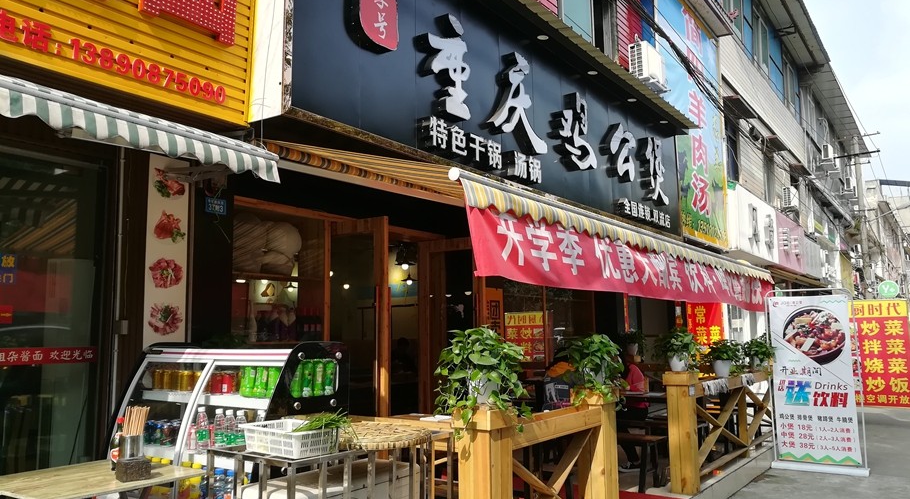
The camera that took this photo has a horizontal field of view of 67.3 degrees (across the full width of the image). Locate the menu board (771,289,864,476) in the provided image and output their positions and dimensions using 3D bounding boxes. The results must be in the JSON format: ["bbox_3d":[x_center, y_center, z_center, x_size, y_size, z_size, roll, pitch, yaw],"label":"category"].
[{"bbox_3d":[3.978,1.450,7.608,0.935,1.970,0.200,-5,-8,30],"label":"menu board"}]

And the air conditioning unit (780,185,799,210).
[{"bbox_3d":[9.405,-1.401,19.208,0.300,0.560,0.800,-6,-9,36],"label":"air conditioning unit"}]

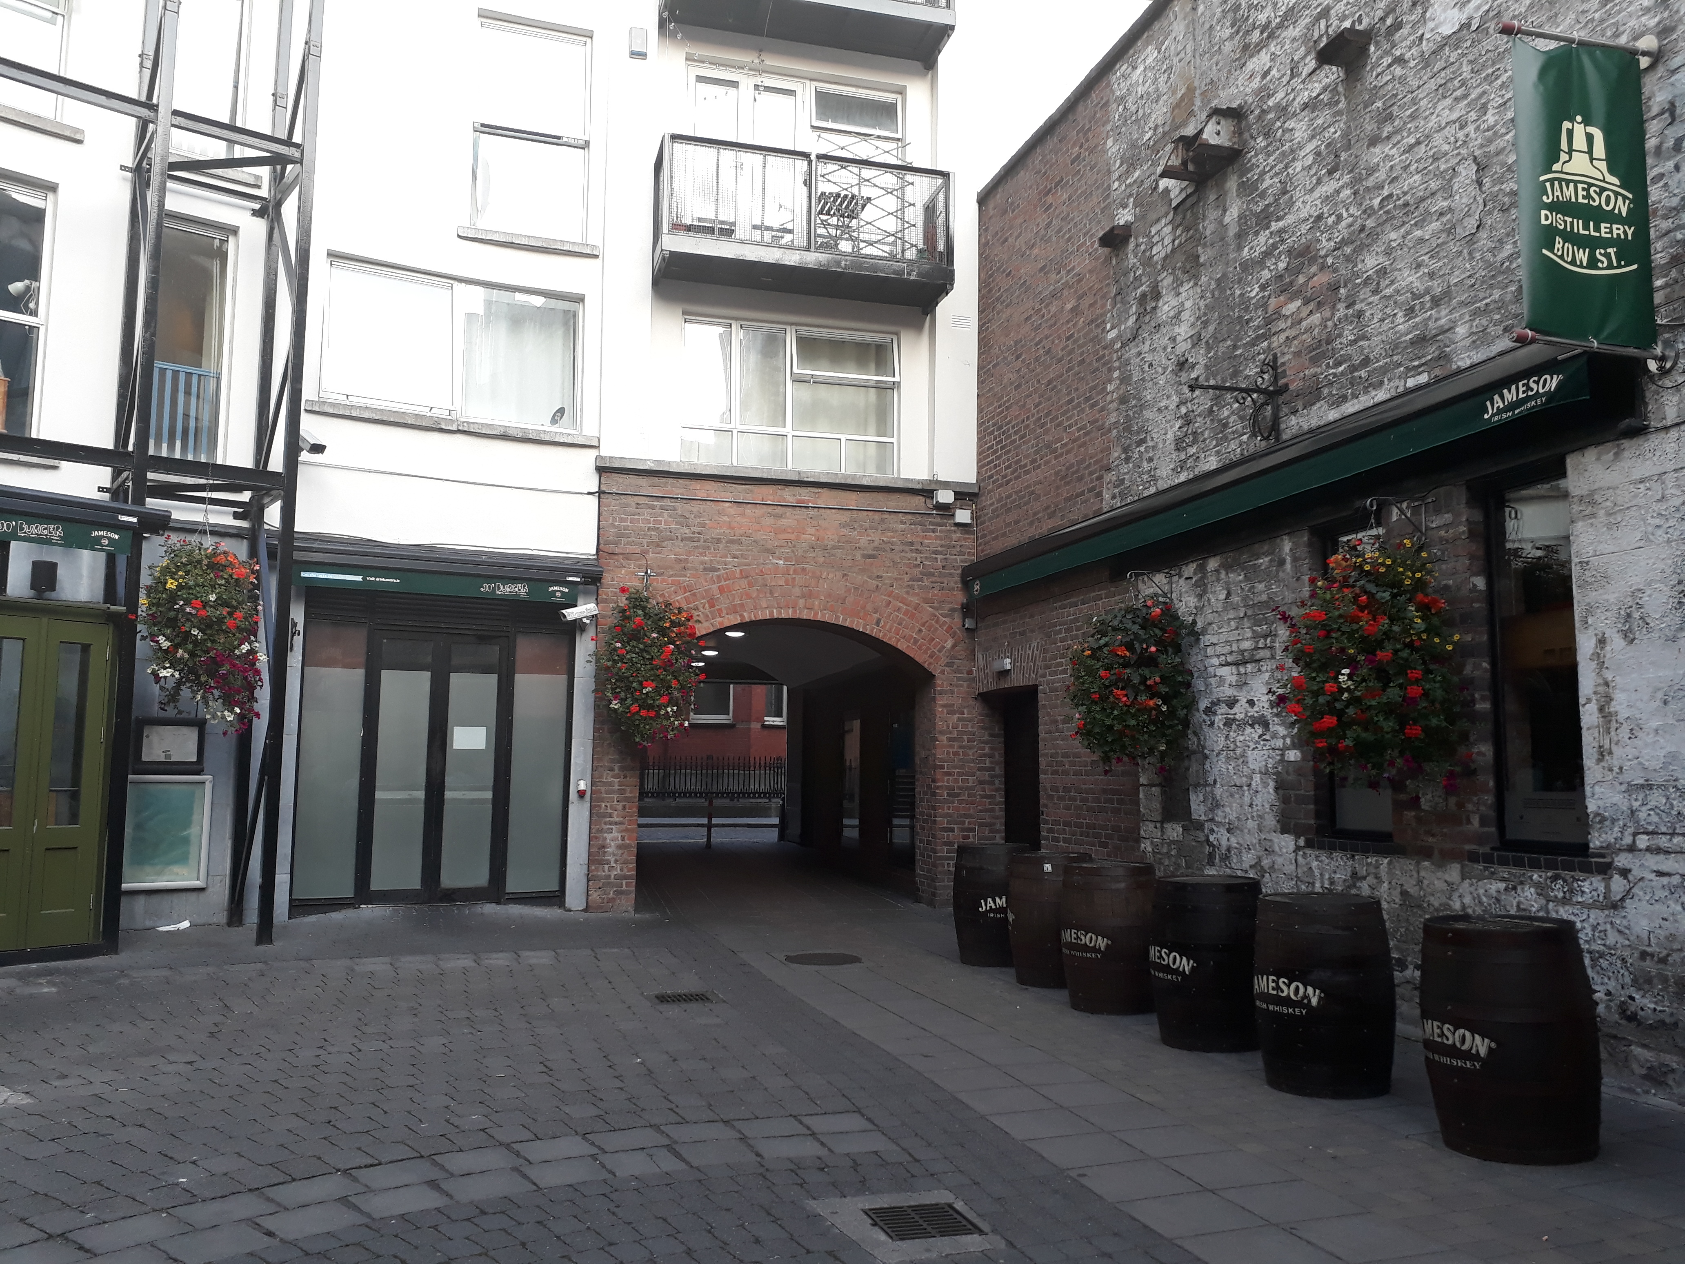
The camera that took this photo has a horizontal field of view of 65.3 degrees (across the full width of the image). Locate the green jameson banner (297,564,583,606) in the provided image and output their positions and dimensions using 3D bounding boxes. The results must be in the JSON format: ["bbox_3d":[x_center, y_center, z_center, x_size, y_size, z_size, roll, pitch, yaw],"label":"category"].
[{"bbox_3d":[-3.739,-0.434,12.268,2.610,0.186,0.060,4,-7,-27],"label":"green jameson banner"}]

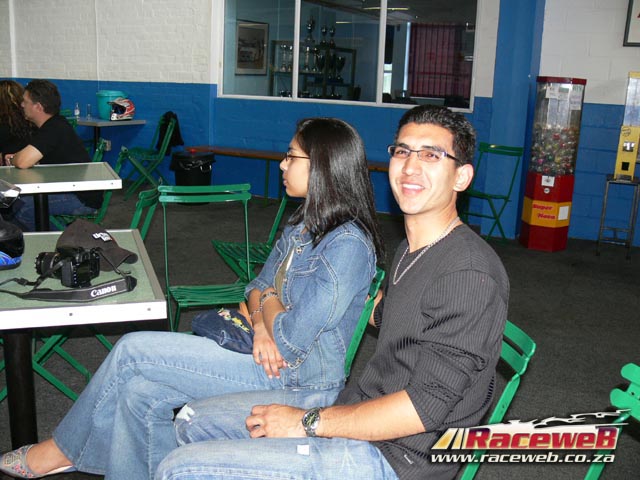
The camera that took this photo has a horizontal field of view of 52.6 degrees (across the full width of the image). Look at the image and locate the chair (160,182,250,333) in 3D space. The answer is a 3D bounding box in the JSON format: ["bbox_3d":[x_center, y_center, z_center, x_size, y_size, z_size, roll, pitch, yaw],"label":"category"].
[{"bbox_3d":[-0.446,0.219,2.773,0.420,0.830,0.540,-3,15,-19],"label":"chair"}]

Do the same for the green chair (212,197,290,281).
[{"bbox_3d":[-0.301,0.068,3.403,0.540,0.830,0.420,-5,16,-28],"label":"green chair"}]

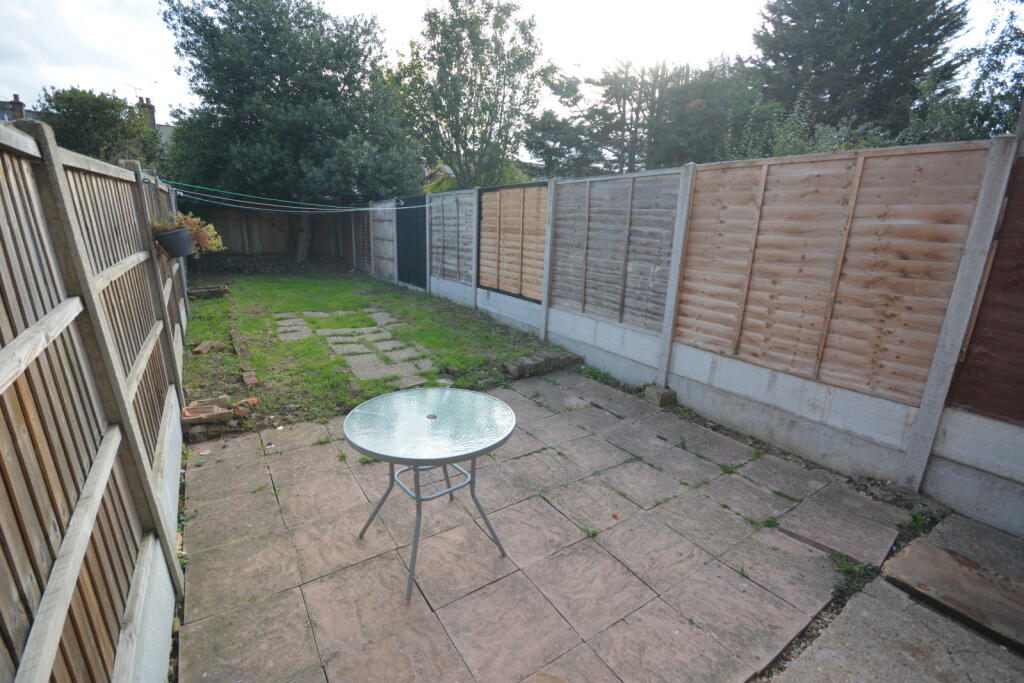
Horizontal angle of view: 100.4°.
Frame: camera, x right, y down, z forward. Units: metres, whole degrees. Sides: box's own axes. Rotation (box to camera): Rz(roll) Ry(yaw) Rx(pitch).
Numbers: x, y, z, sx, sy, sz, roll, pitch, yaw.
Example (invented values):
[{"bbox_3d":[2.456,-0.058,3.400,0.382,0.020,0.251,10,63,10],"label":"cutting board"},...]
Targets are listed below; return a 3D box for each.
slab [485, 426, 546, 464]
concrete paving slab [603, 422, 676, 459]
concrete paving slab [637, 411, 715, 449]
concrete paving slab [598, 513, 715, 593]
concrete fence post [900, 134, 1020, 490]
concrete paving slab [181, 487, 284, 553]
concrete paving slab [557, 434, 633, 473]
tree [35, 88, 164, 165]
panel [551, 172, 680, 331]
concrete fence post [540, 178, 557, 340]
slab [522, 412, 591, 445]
[{"bbox_3d":[-0.025,0.805,3.293,0.450,0.050,0.450,-7,16,-33],"label":"slab"},{"bbox_3d":[0.990,0.812,3.410,0.425,0.050,0.450,-7,16,-33],"label":"concrete paving slab"},{"bbox_3d":[1.388,0.777,3.749,0.450,0.040,0.450,-7,16,-34],"label":"concrete paving slab"},{"bbox_3d":[0.738,1.106,2.259,0.450,0.040,0.450,-7,16,-34],"label":"concrete paving slab"},{"bbox_3d":[2.635,-0.065,2.555,0.120,2.123,0.100,-7,16,-33],"label":"concrete fence post"},{"bbox_3d":[-1.521,0.978,2.341,0.446,0.050,0.450,-7,16,-33],"label":"concrete paving slab"},{"bbox_3d":[0.622,0.861,3.245,0.450,0.040,0.450,-6,16,-35],"label":"concrete paving slab"},{"bbox_3d":[-11.529,-4.583,12.383,3.300,5.080,3.300,-9,18,-41],"label":"tree"},{"bbox_3d":[1.029,-1.000,4.733,0.050,1.549,1.820,-7,16,-33],"label":"panel"},{"bbox_3d":[0.515,-1.021,5.556,0.110,2.032,0.100,-7,16,-33],"label":"concrete fence post"},{"bbox_3d":[0.355,0.748,3.536,0.445,0.040,0.445,-7,16,-33],"label":"slab"}]

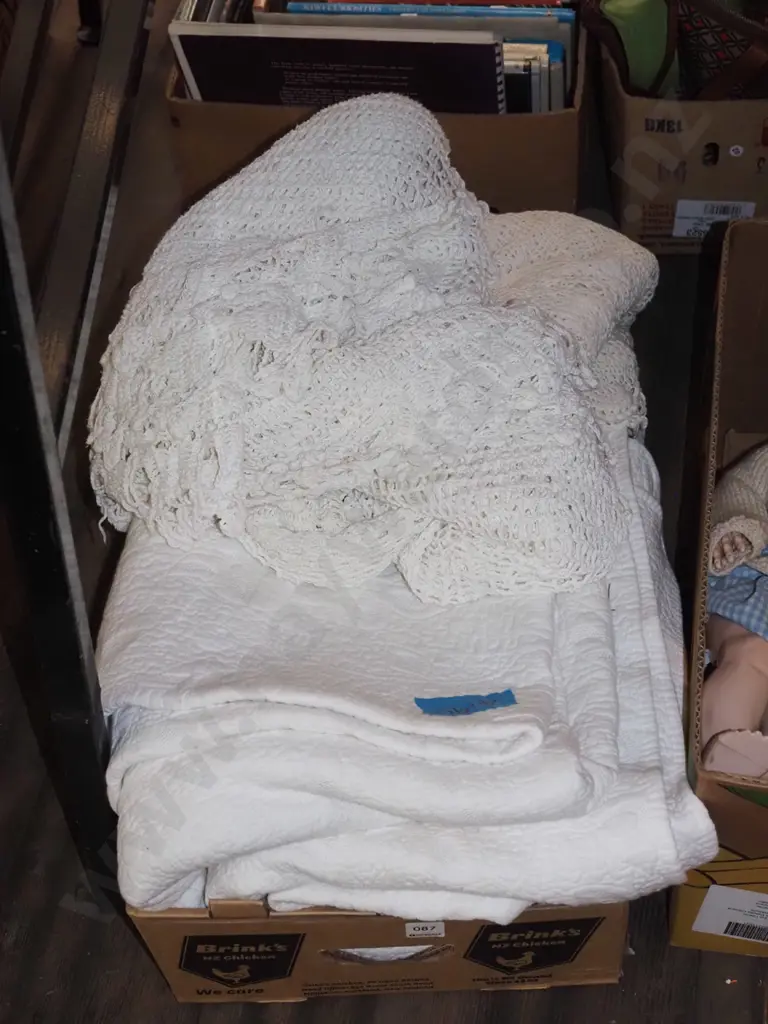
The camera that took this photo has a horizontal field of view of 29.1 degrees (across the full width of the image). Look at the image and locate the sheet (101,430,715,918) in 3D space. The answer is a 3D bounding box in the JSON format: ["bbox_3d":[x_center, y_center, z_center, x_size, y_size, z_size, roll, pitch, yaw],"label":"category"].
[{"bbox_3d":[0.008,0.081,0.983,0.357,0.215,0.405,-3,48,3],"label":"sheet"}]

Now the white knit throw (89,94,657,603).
[{"bbox_3d":[-0.003,-0.098,0.946,0.372,0.200,0.330,-3,48,3],"label":"white knit throw"}]

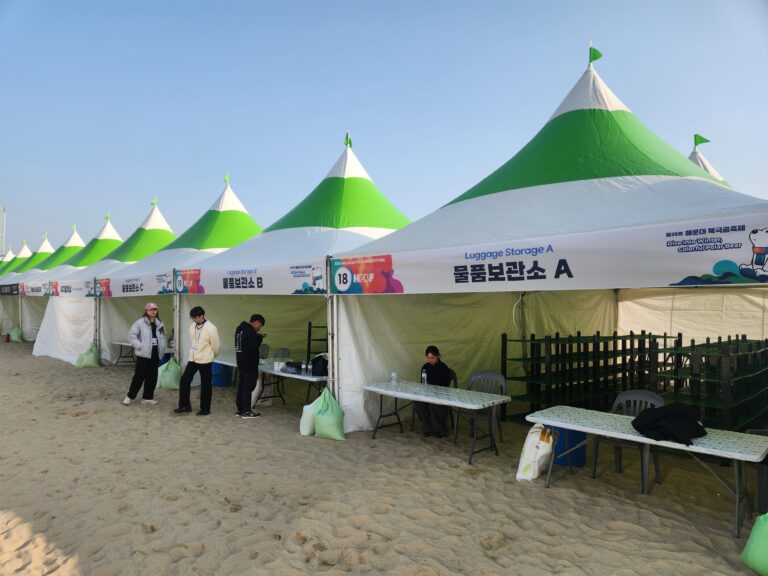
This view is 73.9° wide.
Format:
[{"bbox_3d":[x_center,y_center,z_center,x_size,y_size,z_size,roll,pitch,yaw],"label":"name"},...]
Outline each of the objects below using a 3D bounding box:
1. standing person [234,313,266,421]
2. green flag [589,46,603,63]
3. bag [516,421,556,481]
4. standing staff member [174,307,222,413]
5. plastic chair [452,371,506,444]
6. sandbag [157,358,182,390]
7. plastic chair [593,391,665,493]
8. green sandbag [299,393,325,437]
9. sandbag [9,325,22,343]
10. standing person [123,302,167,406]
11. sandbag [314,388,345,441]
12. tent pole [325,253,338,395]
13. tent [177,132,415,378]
[{"bbox_3d":[-2.086,1.193,7.926,0.420,1.630,0.480,1,-1,-37],"label":"standing person"},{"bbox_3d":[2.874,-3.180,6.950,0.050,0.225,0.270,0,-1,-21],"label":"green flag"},{"bbox_3d":[1.555,1.678,5.220,0.260,0.550,0.250,10,0,27],"label":"bag"},{"bbox_3d":[-2.960,1.167,8.100,0.560,1.700,0.440,-1,0,18],"label":"standing staff member"},{"bbox_3d":[1.226,1.516,6.408,0.550,0.860,0.540,-1,-1,35],"label":"plastic chair"},{"bbox_3d":[-4.325,1.714,10.271,0.500,0.620,0.380,0,-1,-23],"label":"sandbag"},{"bbox_3d":[2.446,1.490,5.074,0.540,0.860,0.550,1,-1,-37],"label":"plastic chair"},{"bbox_3d":[-0.967,1.704,6.900,0.310,0.560,0.260,-1,0,24],"label":"green sandbag"},{"bbox_3d":[-15.078,1.902,20.902,0.520,0.640,0.400,1,-1,-36],"label":"sandbag"},{"bbox_3d":[-4.140,1.149,8.820,0.640,1.730,0.400,-1,0,-38],"label":"standing person"},{"bbox_3d":[-0.724,1.674,6.780,0.350,0.640,0.280,-1,0,24],"label":"sandbag"},{"bbox_3d":[-0.710,0.765,6.970,0.170,2.430,0.100,-1,0,45],"label":"tent pole"},{"bbox_3d":[-0.768,-0.589,10.580,5.080,5.160,5.100,-1,0,45],"label":"tent"}]

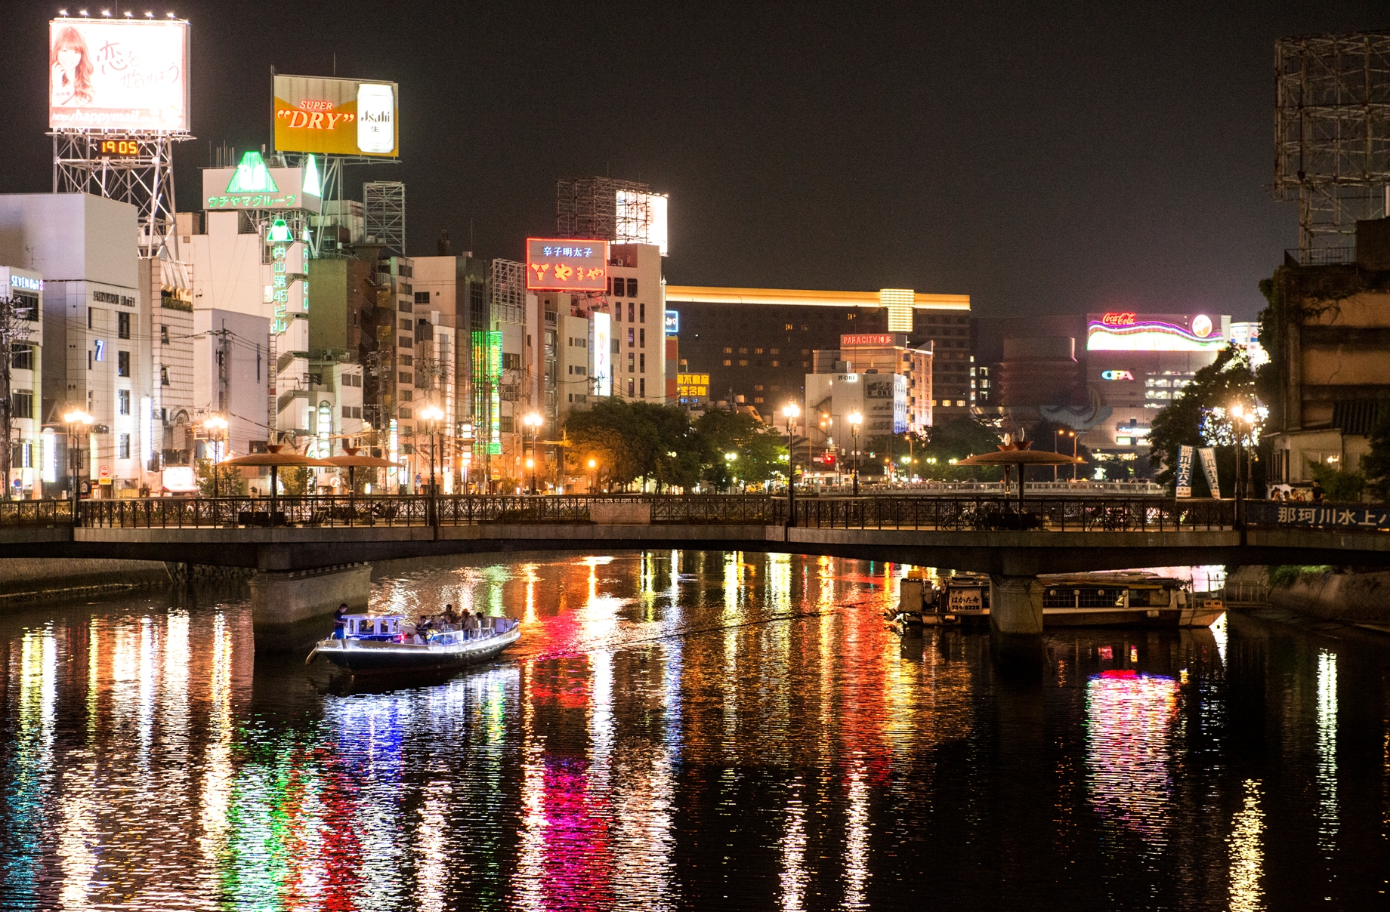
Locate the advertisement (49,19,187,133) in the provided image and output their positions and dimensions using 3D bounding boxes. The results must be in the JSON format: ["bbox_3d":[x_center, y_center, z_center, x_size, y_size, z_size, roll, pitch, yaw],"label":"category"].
[{"bbox_3d":[-43.370,-28.695,203.500,10.400,8.300,1.300,0,0,-6],"label":"advertisement"}]

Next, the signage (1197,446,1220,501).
[{"bbox_3d":[17.652,0.577,92.700,0.600,1.800,0.100,-10,0,14],"label":"signage"}]

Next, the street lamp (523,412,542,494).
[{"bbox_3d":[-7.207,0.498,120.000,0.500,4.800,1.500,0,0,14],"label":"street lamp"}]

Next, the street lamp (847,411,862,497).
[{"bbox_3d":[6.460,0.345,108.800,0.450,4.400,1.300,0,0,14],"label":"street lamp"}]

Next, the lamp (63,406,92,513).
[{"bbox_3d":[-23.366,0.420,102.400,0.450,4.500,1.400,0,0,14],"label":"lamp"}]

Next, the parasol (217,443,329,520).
[{"bbox_3d":[-16.825,1.198,108.494,4.800,3.220,4.800,0,0,14],"label":"parasol"}]

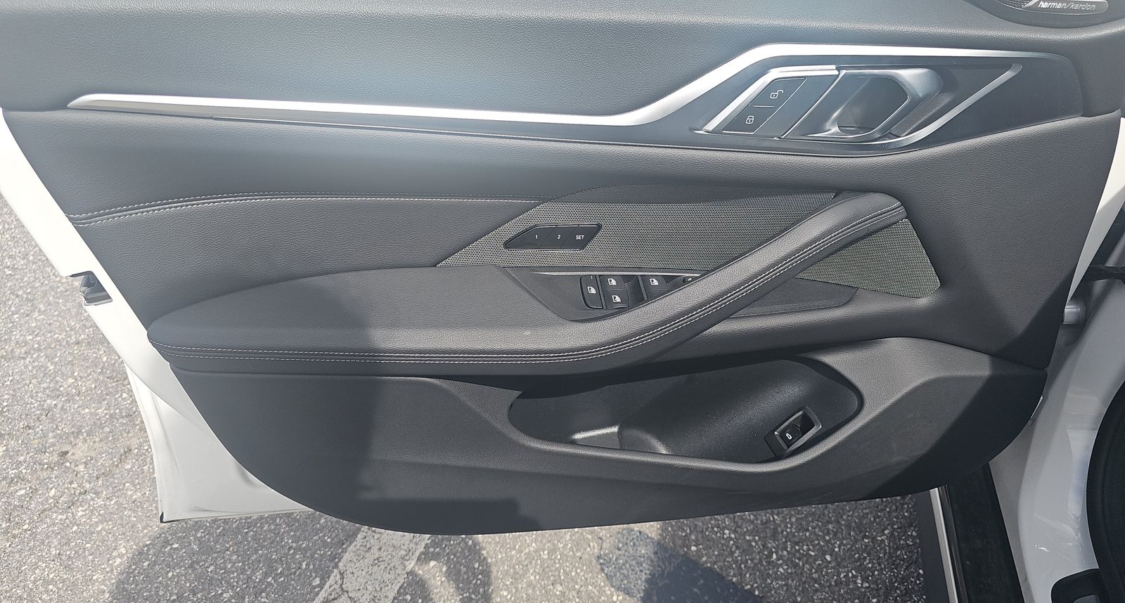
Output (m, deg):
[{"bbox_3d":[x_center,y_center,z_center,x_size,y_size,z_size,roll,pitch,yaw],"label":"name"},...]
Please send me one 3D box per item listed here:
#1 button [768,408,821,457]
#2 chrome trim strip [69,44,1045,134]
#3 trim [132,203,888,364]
[{"bbox_3d":[0.260,0.146,0.835,0.056,0.020,0.028,-38,80,5],"label":"button"},{"bbox_3d":[0.028,-0.179,0.629,0.830,0.075,0.040,-3,33,-8],"label":"chrome trim strip"},{"bbox_3d":[-0.015,-0.015,0.685,0.690,0.145,0.110,-3,33,-8],"label":"trim"}]

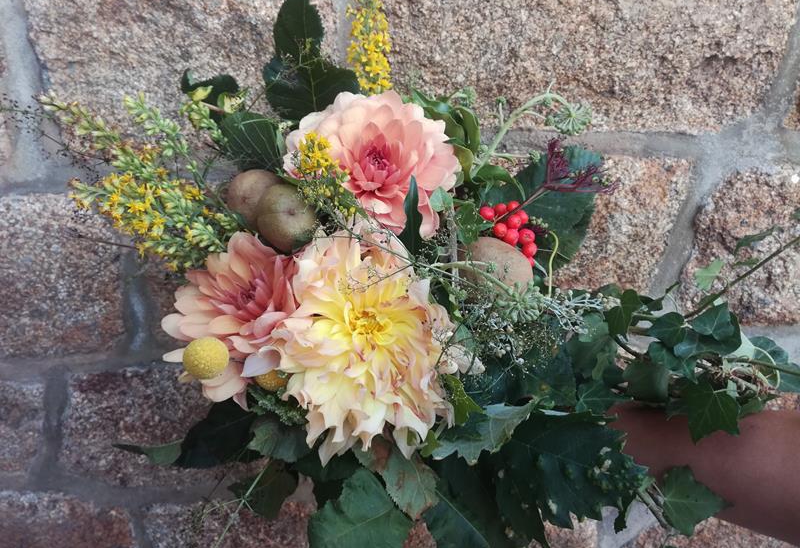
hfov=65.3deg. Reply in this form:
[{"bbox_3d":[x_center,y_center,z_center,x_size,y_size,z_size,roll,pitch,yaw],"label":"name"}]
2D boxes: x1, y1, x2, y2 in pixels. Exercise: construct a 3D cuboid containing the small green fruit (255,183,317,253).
[{"bbox_3d":[-0.089,-0.043,0.485,0.047,0.053,0.052,-1,7,6],"label":"small green fruit"}]

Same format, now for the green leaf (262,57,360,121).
[{"bbox_3d":[-0.075,-0.156,0.535,0.082,0.062,0.022,-2,7,0],"label":"green leaf"}]

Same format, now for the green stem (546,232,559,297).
[{"bbox_3d":[0.117,-0.006,0.475,0.008,0.052,0.009,-2,7,0],"label":"green stem"}]

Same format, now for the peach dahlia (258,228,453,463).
[{"bbox_3d":[-0.032,0.052,0.455,0.140,0.166,0.075,0,-7,-5],"label":"peach dahlia"}]

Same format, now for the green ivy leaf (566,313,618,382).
[{"bbox_3d":[0.150,0.057,0.485,0.041,0.055,0.015,-1,-8,-6],"label":"green ivy leaf"}]

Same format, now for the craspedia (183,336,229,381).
[{"bbox_3d":[-0.136,0.059,0.435,0.031,0.031,0.031,-2,6,0],"label":"craspedia"}]

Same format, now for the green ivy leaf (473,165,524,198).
[{"bbox_3d":[0.079,-0.073,0.495,0.041,0.026,0.018,5,-17,-4],"label":"green ivy leaf"}]

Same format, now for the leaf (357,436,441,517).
[{"bbox_3d":[-0.003,0.159,0.495,0.067,0.070,0.022,-2,-11,0],"label":"leaf"}]

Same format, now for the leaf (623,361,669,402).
[{"bbox_3d":[0.179,0.078,0.455,0.034,0.031,0.014,-1,6,3],"label":"leaf"}]

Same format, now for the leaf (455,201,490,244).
[{"bbox_3d":[0.056,-0.039,0.475,0.029,0.034,0.013,-2,7,0],"label":"leaf"}]

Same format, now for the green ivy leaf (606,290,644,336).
[{"bbox_3d":[0.164,0.028,0.455,0.027,0.035,0.013,-1,6,6],"label":"green ivy leaf"}]

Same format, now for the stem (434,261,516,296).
[{"bbox_3d":[0.056,0.003,0.465,0.063,0.015,0.010,20,-5,0],"label":"stem"}]

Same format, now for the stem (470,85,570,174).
[{"bbox_3d":[0.088,-0.103,0.460,0.032,0.084,0.022,42,0,0],"label":"stem"}]

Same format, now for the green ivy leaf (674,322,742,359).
[{"bbox_3d":[0.230,0.049,0.465,0.051,0.028,0.026,-3,-30,-8],"label":"green ivy leaf"}]

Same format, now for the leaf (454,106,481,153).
[{"bbox_3d":[0.053,-0.113,0.490,0.021,0.038,0.016,-6,-4,-12],"label":"leaf"}]

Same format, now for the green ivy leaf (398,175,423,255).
[{"bbox_3d":[0.008,-0.041,0.455,0.019,0.059,0.018,-2,7,0],"label":"green ivy leaf"}]

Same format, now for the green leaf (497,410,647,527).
[{"bbox_3d":[0.126,0.143,0.460,0.110,0.084,0.028,11,-12,-1],"label":"green leaf"}]

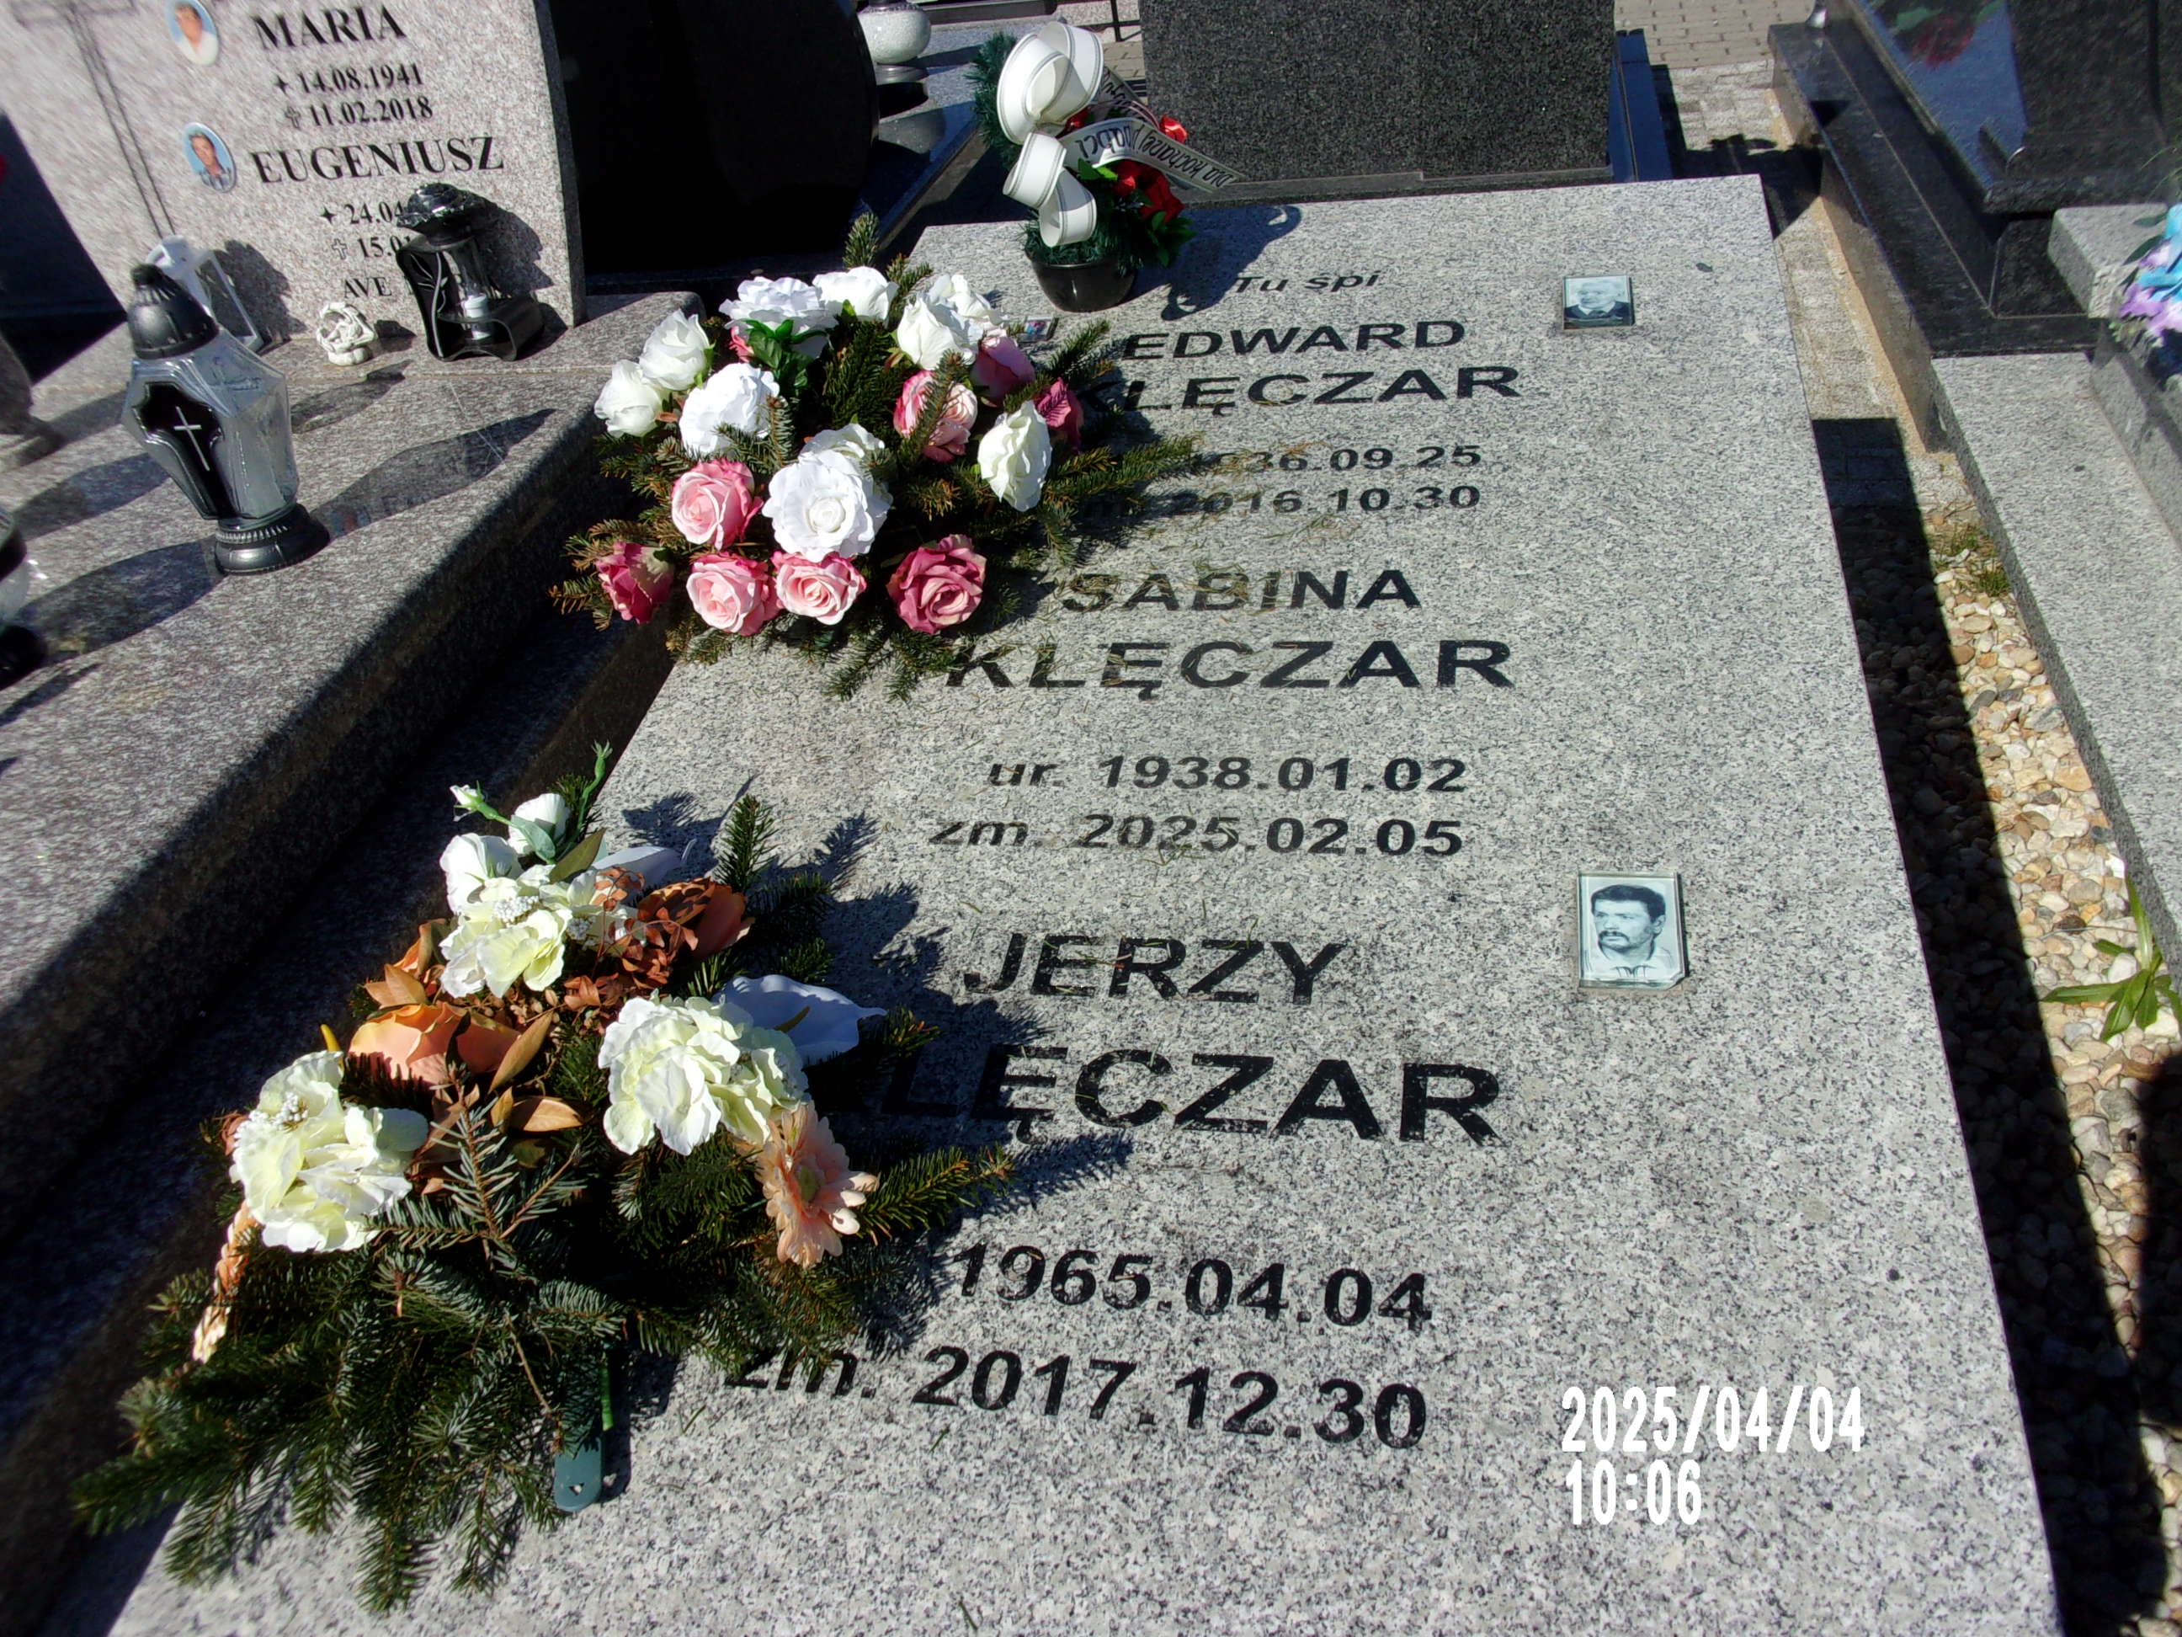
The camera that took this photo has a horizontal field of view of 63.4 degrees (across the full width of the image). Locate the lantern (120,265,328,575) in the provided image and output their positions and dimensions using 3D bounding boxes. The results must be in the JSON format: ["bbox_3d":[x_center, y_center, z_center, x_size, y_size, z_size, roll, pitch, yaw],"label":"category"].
[{"bbox_3d":[-0.810,-0.368,1.627,0.113,0.282,0.113,1,37,14],"label":"lantern"}]

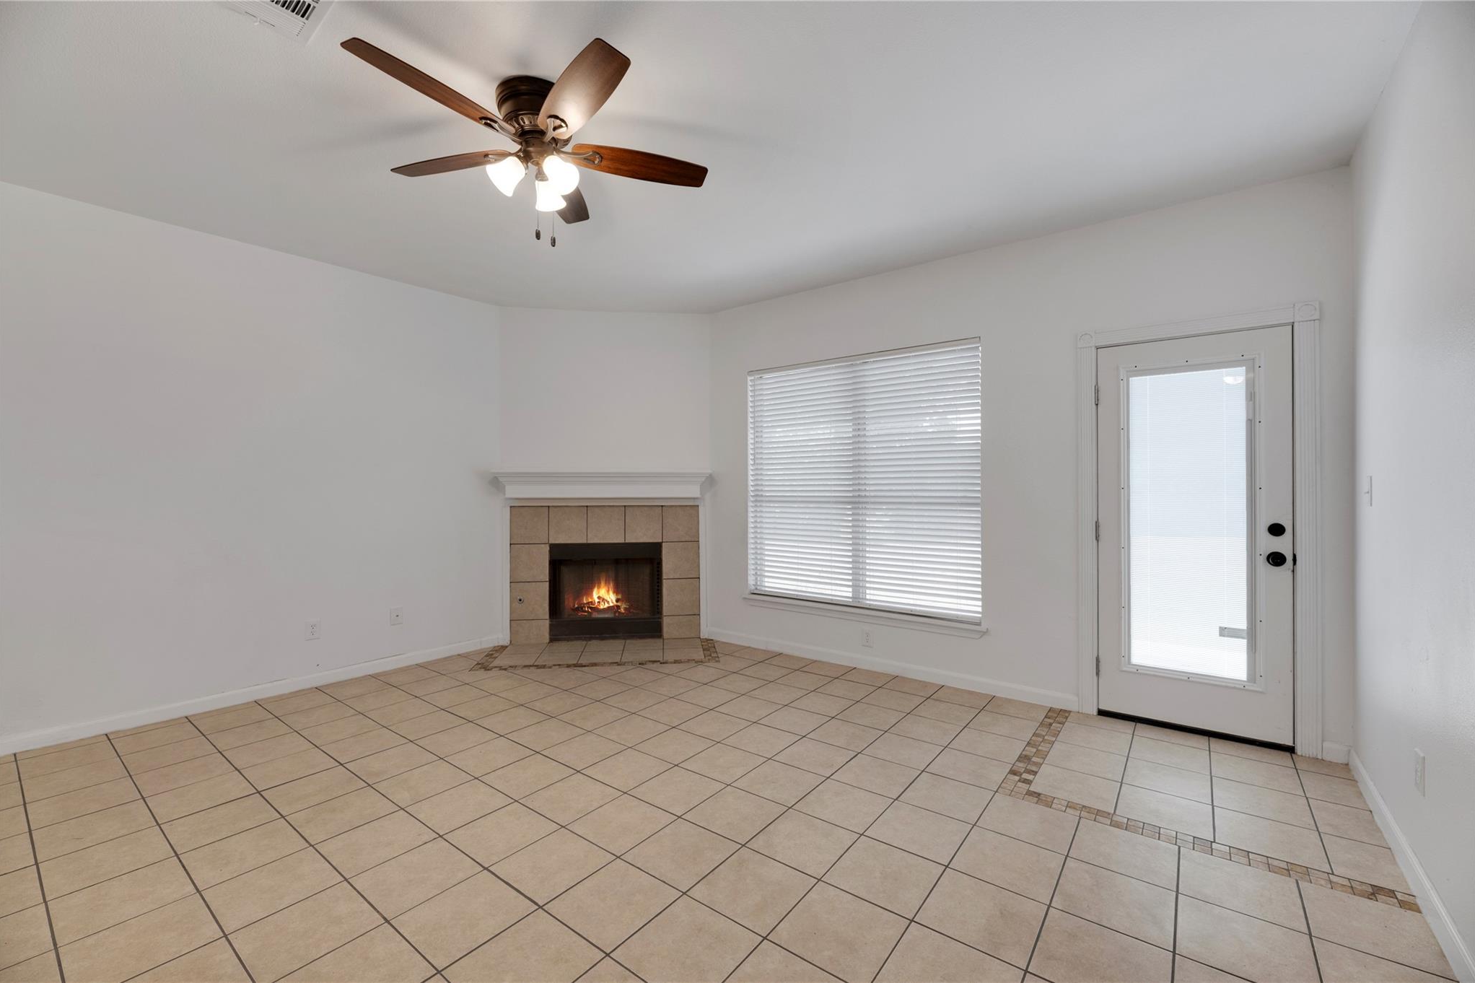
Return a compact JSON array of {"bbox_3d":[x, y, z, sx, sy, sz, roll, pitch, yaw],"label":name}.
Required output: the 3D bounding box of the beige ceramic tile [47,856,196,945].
[{"bbox_3d":[-1.913,1.265,1.773,0.303,0.012,0.303,0,0,37],"label":"beige ceramic tile"}]

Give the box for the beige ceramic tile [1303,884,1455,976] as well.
[{"bbox_3d":[1.800,1.243,1.641,0.265,0.010,0.298,0,-1,37],"label":"beige ceramic tile"}]

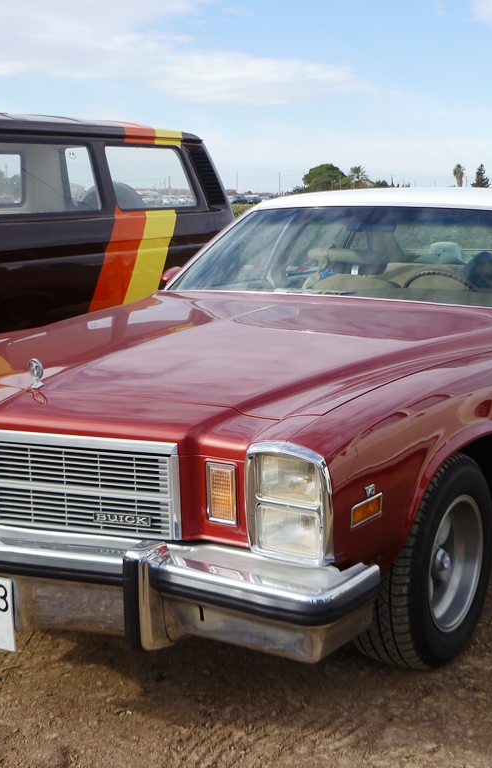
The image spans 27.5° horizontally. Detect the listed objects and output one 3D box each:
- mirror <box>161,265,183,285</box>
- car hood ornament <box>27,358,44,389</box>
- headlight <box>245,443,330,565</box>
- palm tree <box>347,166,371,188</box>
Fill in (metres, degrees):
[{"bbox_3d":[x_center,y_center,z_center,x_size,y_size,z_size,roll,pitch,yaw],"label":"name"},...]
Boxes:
[{"bbox_3d":[-0.336,-0.453,4.509,0.144,0.148,0.114,6,12,32],"label":"mirror"},{"bbox_3d":[-0.541,-0.030,2.590,0.063,0.081,0.045,6,12,32],"label":"car hood ornament"},{"bbox_3d":[0.123,0.258,2.233,0.243,0.272,0.114,6,12,32],"label":"headlight"},{"bbox_3d":[27.323,-48.692,243.710,5.965,7.843,5.965,1,11,6],"label":"palm tree"}]

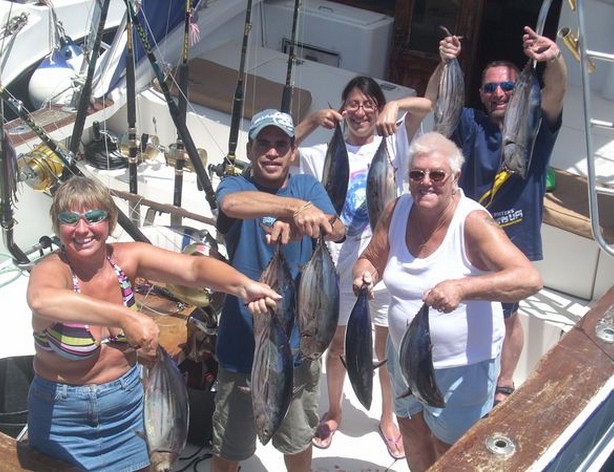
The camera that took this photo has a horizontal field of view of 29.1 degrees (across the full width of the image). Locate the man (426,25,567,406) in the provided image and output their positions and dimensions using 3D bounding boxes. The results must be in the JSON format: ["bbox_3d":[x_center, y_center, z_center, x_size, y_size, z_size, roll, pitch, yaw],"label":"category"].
[{"bbox_3d":[0.788,-0.054,5.025,0.570,1.820,0.480,3,26,6],"label":"man"}]

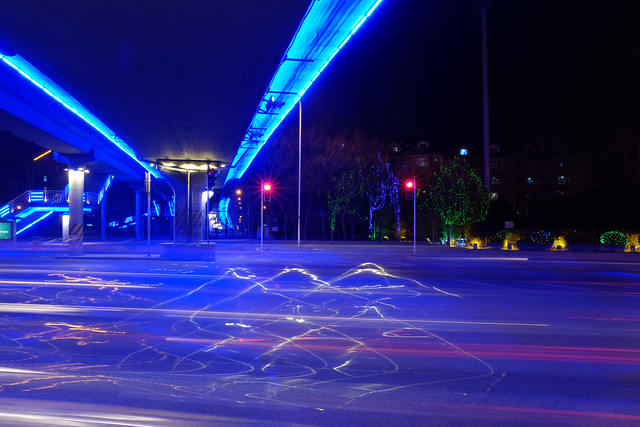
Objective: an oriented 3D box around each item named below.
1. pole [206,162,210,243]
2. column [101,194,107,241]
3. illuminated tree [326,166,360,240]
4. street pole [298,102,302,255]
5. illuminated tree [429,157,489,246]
[{"bbox_3d":[-5.366,-0.432,20.500,0.150,3.840,0.150,0,-1,0],"label":"pole"},{"bbox_3d":[-20.267,0.305,40.000,0.600,4.550,0.600,0,-1,0],"label":"column"},{"bbox_3d":[2.120,-0.880,38.500,3.000,6.720,2.800,0,-1,0],"label":"illuminated tree"},{"bbox_3d":[-1.220,-2.388,26.300,0.200,9.400,0.200,0,-1,0],"label":"street pole"},{"bbox_3d":[9.971,-0.858,30.500,4.400,6.430,4.200,0,-1,0],"label":"illuminated tree"}]

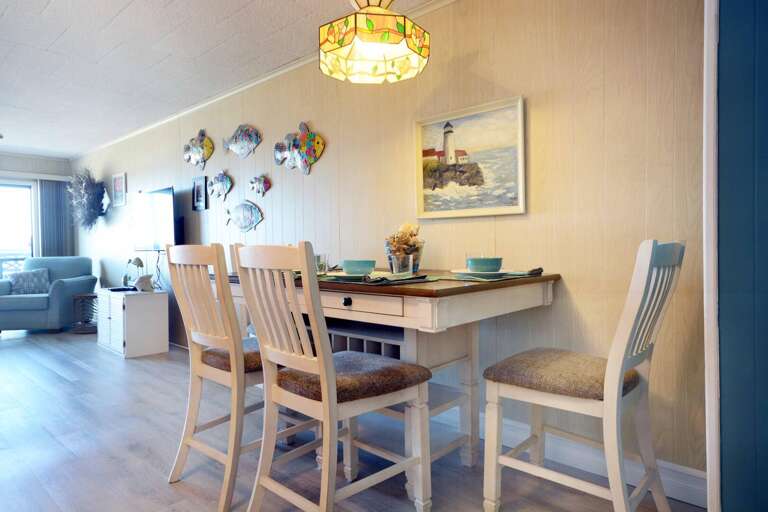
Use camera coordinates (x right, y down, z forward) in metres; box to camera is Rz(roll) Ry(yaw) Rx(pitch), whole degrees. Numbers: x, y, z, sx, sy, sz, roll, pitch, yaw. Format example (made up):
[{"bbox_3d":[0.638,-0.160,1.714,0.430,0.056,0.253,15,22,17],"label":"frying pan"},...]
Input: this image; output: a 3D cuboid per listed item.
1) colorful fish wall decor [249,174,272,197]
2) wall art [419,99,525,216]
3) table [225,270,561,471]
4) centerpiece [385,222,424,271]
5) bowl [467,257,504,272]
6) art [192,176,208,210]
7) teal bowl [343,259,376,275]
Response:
[{"bbox_3d":[-1.002,-0.569,3.792,0.275,0.185,0.030,0,1,41],"label":"colorful fish wall decor"},{"bbox_3d":[0.446,-0.499,2.527,0.652,0.571,0.030,0,1,41],"label":"wall art"},{"bbox_3d":[-0.019,0.546,2.264,1.369,0.910,1.012,0,1,41],"label":"table"},{"bbox_3d":[0.098,-0.038,2.240,0.185,0.243,0.185,-1,1,0],"label":"centerpiece"},{"bbox_3d":[0.424,0.041,1.980,0.147,0.064,0.147,-1,1,0],"label":"bowl"},{"bbox_3d":[-1.731,-0.589,4.429,0.262,0.309,0.030,0,1,41],"label":"art"},{"bbox_3d":[-0.103,0.049,1.990,0.147,0.064,0.147,-1,1,0],"label":"teal bowl"}]

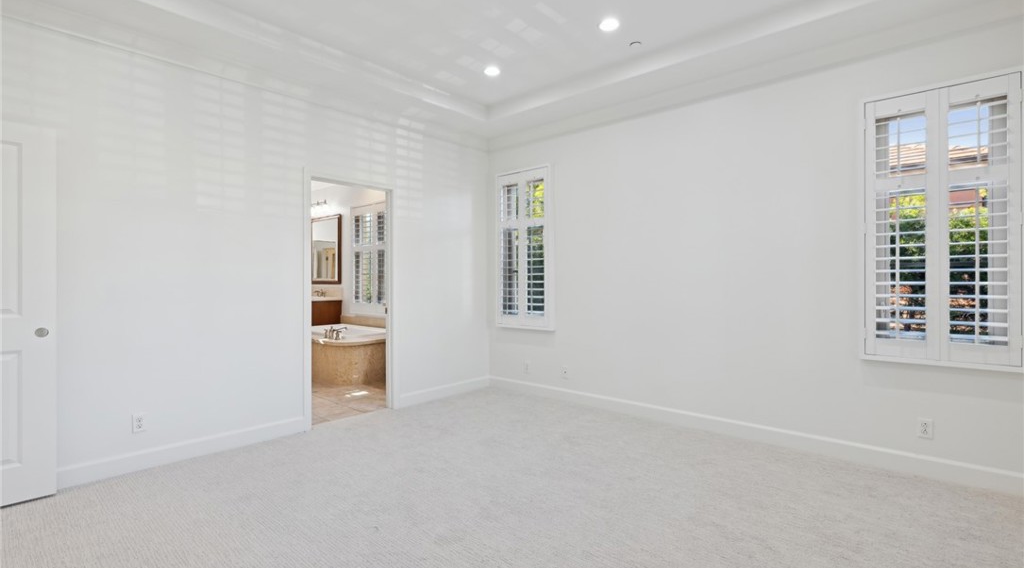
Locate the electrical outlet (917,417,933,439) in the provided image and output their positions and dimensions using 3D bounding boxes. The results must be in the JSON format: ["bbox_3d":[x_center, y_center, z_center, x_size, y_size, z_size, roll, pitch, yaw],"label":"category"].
[{"bbox_3d":[2.500,0.877,2.751,0.071,0.116,0.008,0,0,41],"label":"electrical outlet"}]

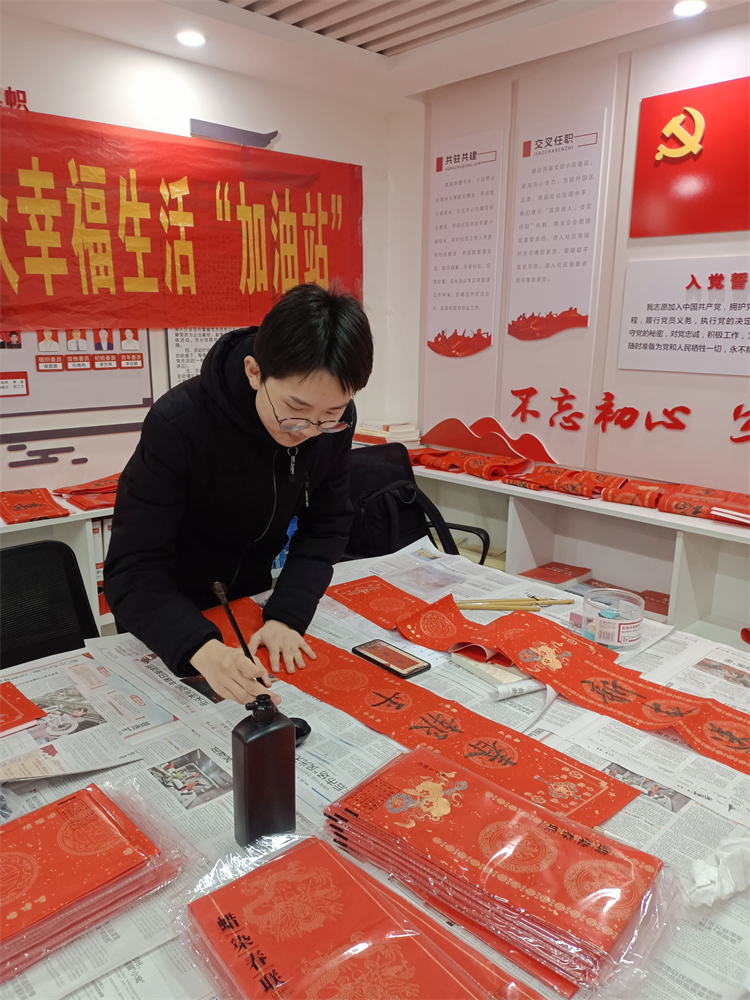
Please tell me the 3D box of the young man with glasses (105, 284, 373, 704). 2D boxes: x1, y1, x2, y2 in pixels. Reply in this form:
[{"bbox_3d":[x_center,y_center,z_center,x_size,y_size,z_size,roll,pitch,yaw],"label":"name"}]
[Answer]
[{"bbox_3d":[-0.379,0.291,1.628,0.830,1.465,0.520,13,18,42],"label":"young man with glasses"}]

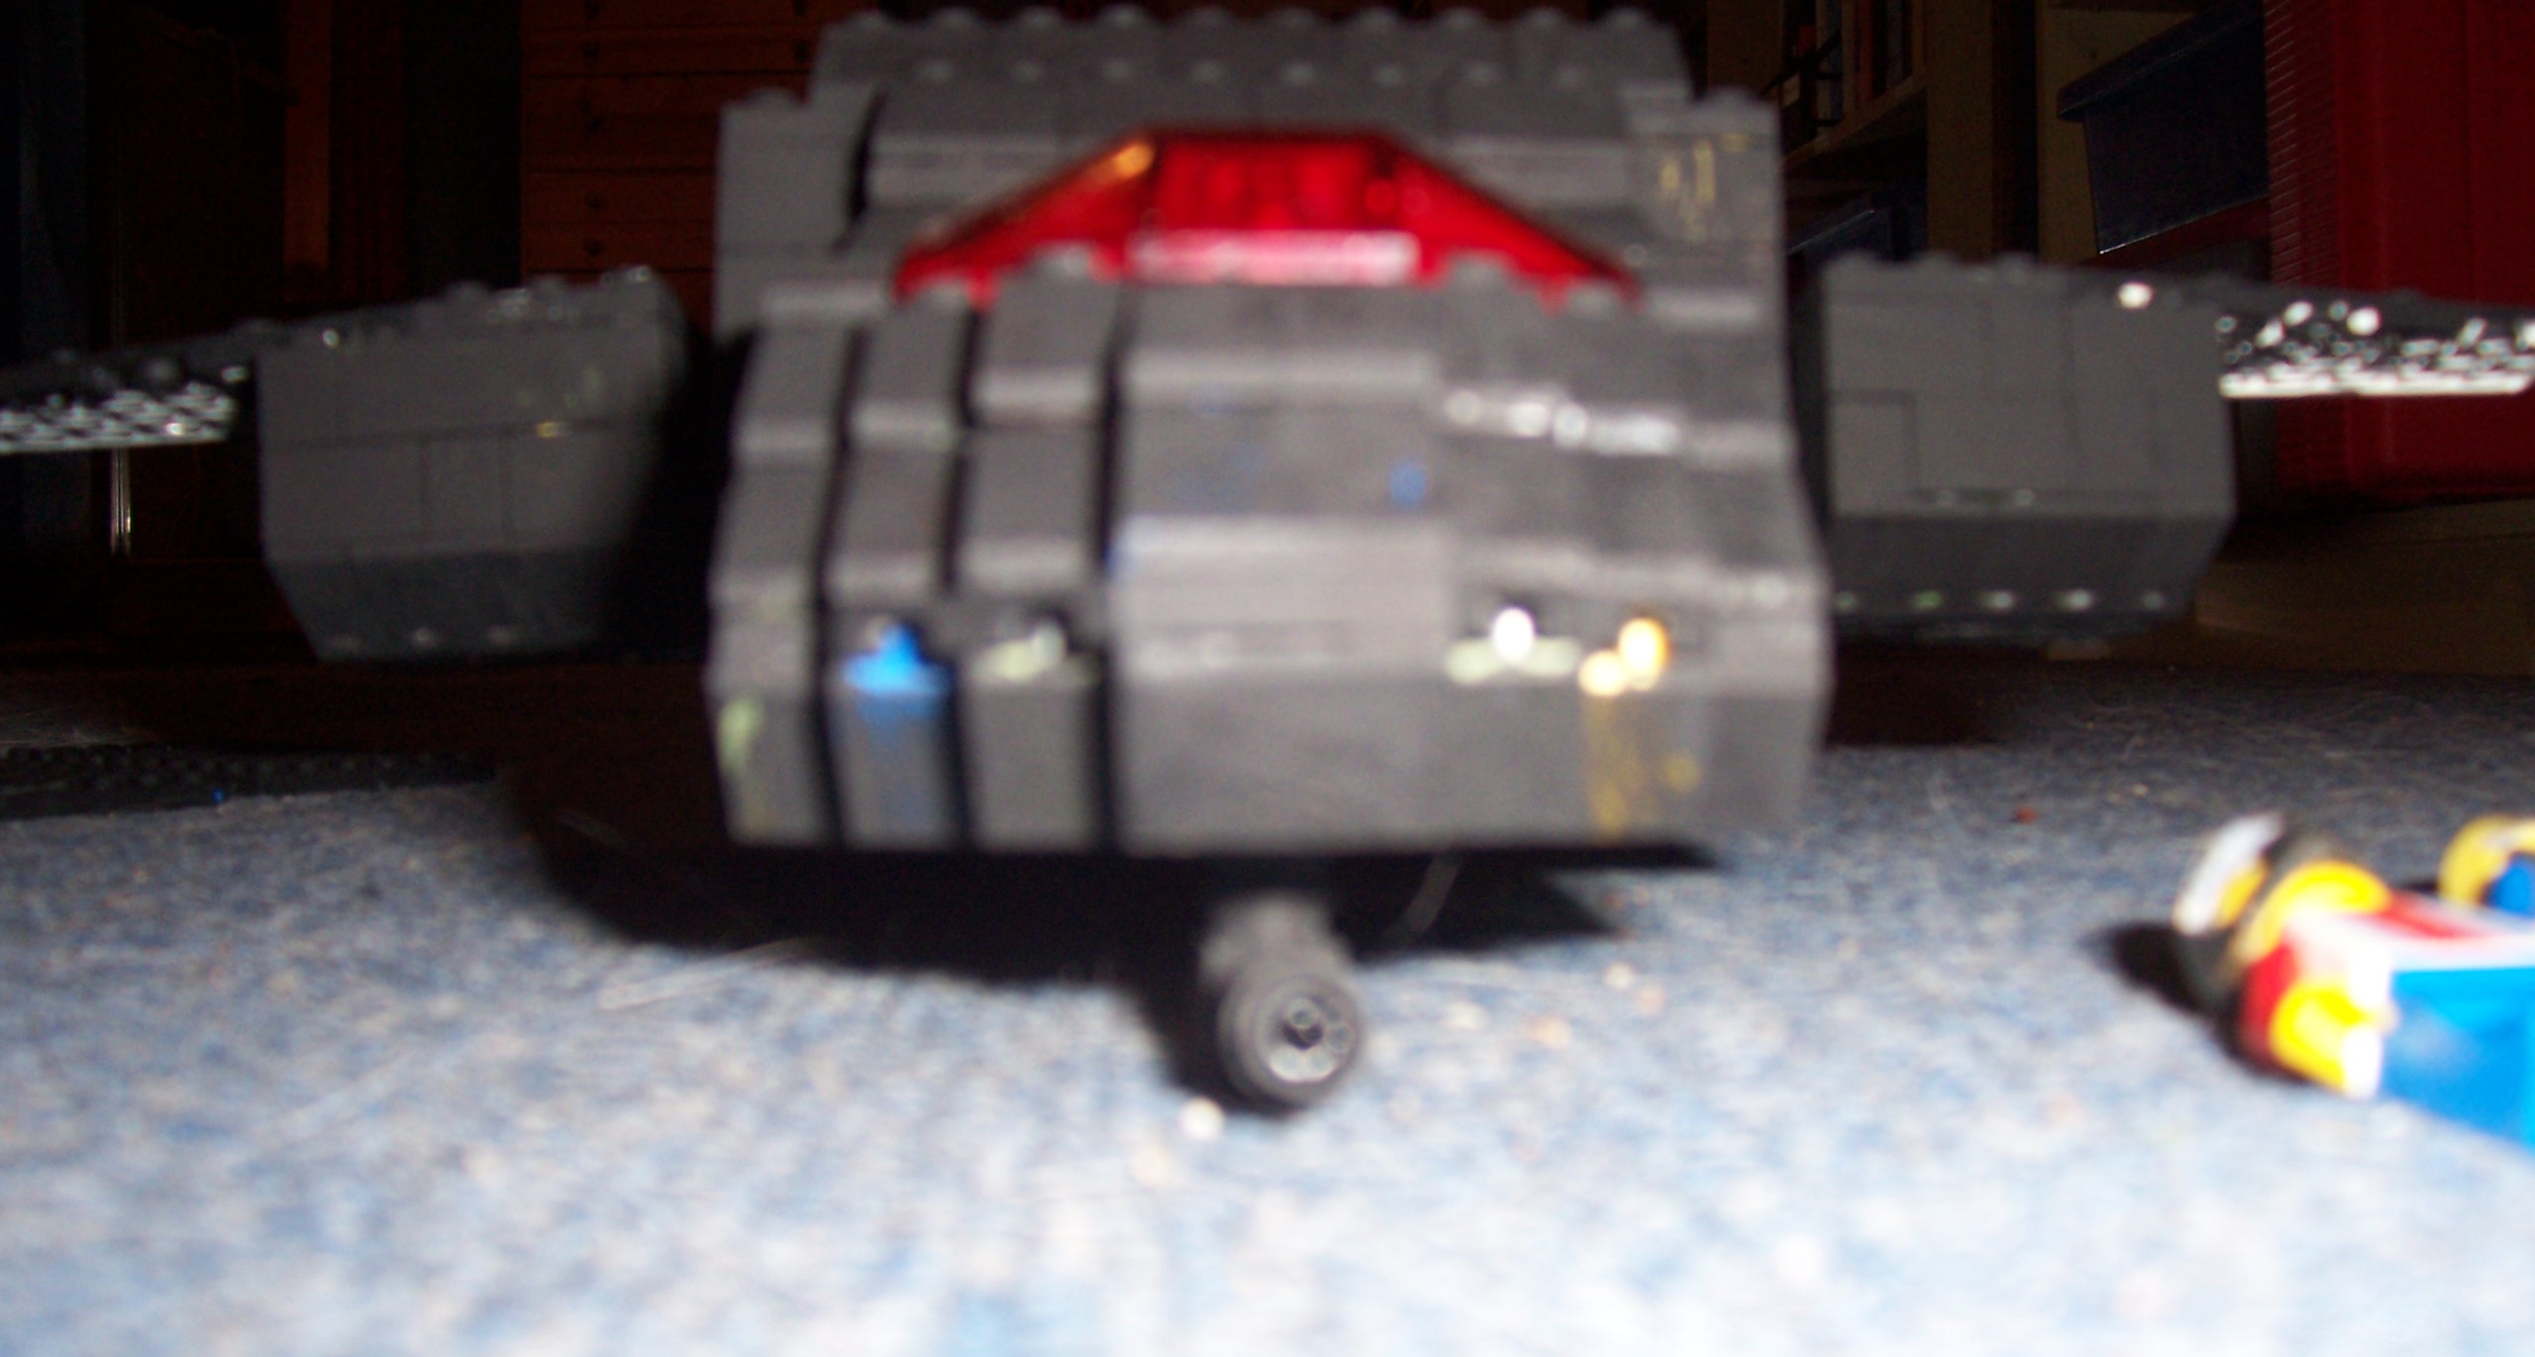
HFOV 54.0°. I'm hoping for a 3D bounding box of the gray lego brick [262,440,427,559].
[{"bbox_3d":[-0.091,-0.018,0.253,0.016,0.011,0.012,-3,-3,-1],"label":"gray lego brick"}]

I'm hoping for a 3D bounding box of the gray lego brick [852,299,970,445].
[{"bbox_3d":[-0.020,-0.018,0.150,0.008,0.011,0.016,0,-3,-1],"label":"gray lego brick"}]

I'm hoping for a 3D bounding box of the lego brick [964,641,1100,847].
[{"bbox_3d":[-0.012,0.004,0.133,0.008,0.011,0.016,0,-3,-1],"label":"lego brick"}]

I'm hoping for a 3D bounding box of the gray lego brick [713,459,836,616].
[{"bbox_3d":[-0.028,-0.008,0.149,0.008,0.011,0.016,0,-3,-1],"label":"gray lego brick"}]

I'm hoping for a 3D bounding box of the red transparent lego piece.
[{"bbox_3d":[0.000,-0.029,0.163,0.048,0.016,0.056,0,-3,-1],"label":"red transparent lego piece"}]

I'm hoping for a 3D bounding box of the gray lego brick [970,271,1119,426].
[{"bbox_3d":[-0.012,-0.018,0.142,0.008,0.011,0.016,0,-3,-1],"label":"gray lego brick"}]

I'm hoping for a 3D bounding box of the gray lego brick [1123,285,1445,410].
[{"bbox_3d":[0.000,-0.019,0.134,0.016,0.011,0.016,0,-3,-1],"label":"gray lego brick"}]

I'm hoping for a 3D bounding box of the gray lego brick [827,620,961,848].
[{"bbox_3d":[-0.020,0.004,0.141,0.008,0.011,0.016,0,-3,-1],"label":"gray lego brick"}]

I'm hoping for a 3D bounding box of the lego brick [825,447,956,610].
[{"bbox_3d":[-0.020,-0.009,0.142,0.008,0.011,0.016,0,-3,-1],"label":"lego brick"}]

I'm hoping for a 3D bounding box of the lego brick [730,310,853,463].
[{"bbox_3d":[-0.028,-0.017,0.158,0.008,0.011,0.016,0,-3,-1],"label":"lego brick"}]

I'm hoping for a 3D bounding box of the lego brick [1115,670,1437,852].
[{"bbox_3d":[0.000,0.003,0.125,0.016,0.011,0.016,0,-3,-1],"label":"lego brick"}]

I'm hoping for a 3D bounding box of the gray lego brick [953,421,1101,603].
[{"bbox_3d":[-0.012,-0.009,0.134,0.008,0.011,0.016,0,-3,-1],"label":"gray lego brick"}]

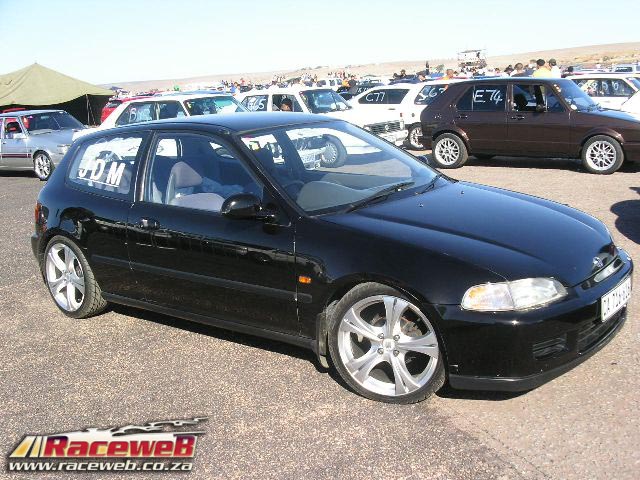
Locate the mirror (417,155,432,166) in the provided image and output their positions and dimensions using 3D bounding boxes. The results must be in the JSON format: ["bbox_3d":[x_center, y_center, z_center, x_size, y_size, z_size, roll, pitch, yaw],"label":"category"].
[{"bbox_3d":[0.681,-0.520,4.765,0.125,0.125,0.230,6,16,38],"label":"mirror"}]

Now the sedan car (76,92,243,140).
[{"bbox_3d":[-2.295,-1.677,11.821,4.400,1.400,1.660,6,15,37],"label":"sedan car"}]

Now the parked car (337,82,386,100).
[{"bbox_3d":[2.250,-4.856,25.216,4.100,1.420,1.660,-2,12,6],"label":"parked car"}]

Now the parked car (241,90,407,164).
[{"bbox_3d":[-0.264,-2.224,13.707,3.900,1.400,1.620,6,15,36],"label":"parked car"}]

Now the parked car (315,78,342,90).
[{"bbox_3d":[1.158,-11.584,54.172,4.300,1.650,1.700,6,15,38],"label":"parked car"}]

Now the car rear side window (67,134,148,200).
[{"bbox_3d":[-1.350,-0.469,4.433,0.710,0.411,0.050,6,-9,38],"label":"car rear side window"}]

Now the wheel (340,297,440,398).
[{"bbox_3d":[0.333,0.467,3.239,0.475,0.475,0.170,2,13,23],"label":"wheel"}]

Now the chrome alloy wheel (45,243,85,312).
[{"bbox_3d":[-1.659,0.231,4.766,0.460,0.460,0.180,6,16,38],"label":"chrome alloy wheel"}]

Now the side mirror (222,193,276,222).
[{"bbox_3d":[-0.360,-0.170,3.441,0.125,0.125,0.230,6,16,38],"label":"side mirror"}]

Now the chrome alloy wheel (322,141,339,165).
[{"bbox_3d":[0.215,-1.581,12.655,0.410,0.410,0.170,4,14,32],"label":"chrome alloy wheel"}]

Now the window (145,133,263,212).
[{"bbox_3d":[-0.630,-0.372,3.869,0.970,0.444,0.050,6,-9,38],"label":"window"}]

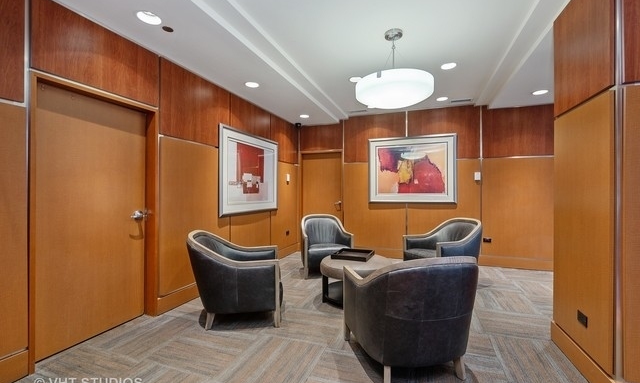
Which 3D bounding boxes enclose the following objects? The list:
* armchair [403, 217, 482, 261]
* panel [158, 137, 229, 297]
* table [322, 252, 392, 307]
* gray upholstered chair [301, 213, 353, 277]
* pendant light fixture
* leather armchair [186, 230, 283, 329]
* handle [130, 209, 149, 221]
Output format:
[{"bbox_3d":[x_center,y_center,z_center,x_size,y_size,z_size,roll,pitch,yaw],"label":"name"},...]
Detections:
[{"bbox_3d":[1.701,0.818,3.643,0.870,0.845,0.710,0,0,-17],"label":"armchair"},{"bbox_3d":[-1.420,0.255,3.150,0.030,1.600,1.040,0,0,22],"label":"panel"},{"bbox_3d":[0.438,1.030,3.180,0.860,0.420,0.860,0,0,0],"label":"table"},{"bbox_3d":[0.075,0.818,4.203,0.710,0.845,0.870,0,0,-9],"label":"gray upholstered chair"},{"bbox_3d":[0.683,-1.148,2.460,0.690,0.600,0.690,0,0,0],"label":"pendant light fixture"},{"bbox_3d":[-0.828,0.818,2.693,0.870,0.845,0.710,0,0,-11],"label":"leather armchair"},{"bbox_3d":[-1.747,0.226,2.557,0.075,0.075,0.150,0,0,22],"label":"handle"}]

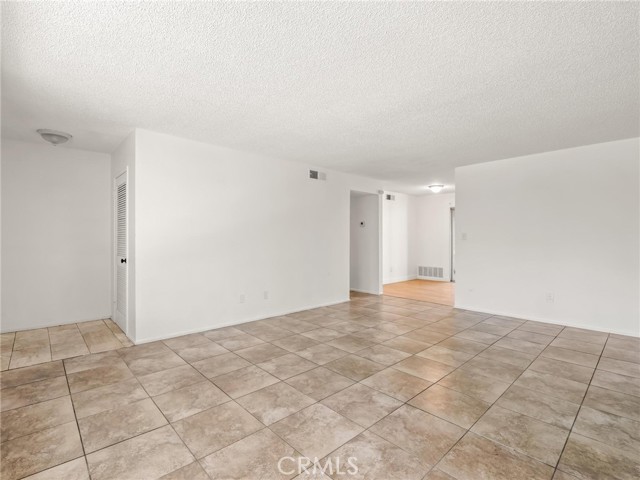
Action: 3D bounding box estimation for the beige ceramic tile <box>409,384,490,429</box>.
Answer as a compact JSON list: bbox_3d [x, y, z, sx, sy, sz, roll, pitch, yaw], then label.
[{"bbox_3d":[0.919,1.167,2.090,0.437,0.012,0.437,0,0,-42],"label":"beige ceramic tile"}]

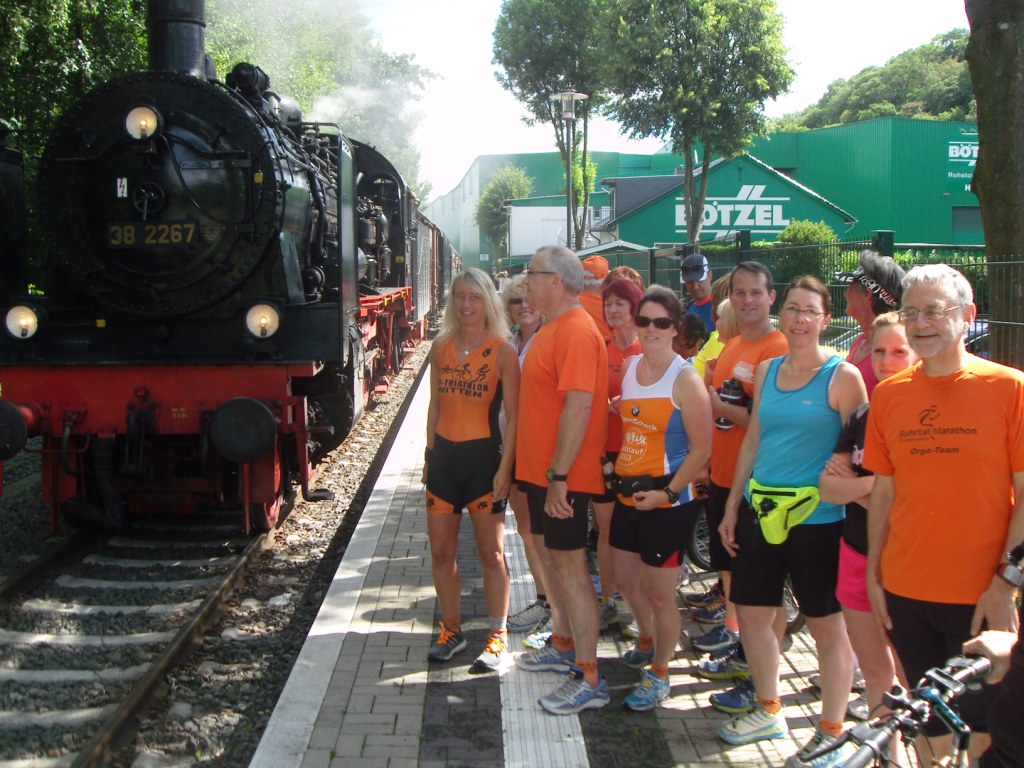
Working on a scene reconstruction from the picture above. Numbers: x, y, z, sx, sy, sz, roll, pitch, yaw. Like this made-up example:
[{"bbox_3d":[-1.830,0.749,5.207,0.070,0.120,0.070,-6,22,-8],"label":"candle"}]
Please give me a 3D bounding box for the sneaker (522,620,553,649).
[{"bbox_3d":[0.168,1.145,5.050,0.270,0.110,0.100,-2,6,-14],"label":"sneaker"}]

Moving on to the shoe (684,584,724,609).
[{"bbox_3d":[1.028,1.079,5.607,0.275,0.110,0.100,-1,6,-5],"label":"shoe"}]

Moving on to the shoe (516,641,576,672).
[{"bbox_3d":[0.160,1.178,4.737,0.300,0.120,0.110,1,6,5],"label":"shoe"}]

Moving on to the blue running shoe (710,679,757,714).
[{"bbox_3d":[0.920,1.232,4.394,0.295,0.120,0.110,-3,7,-28],"label":"blue running shoe"}]

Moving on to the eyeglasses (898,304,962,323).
[{"bbox_3d":[1.134,-0.195,2.947,0.140,0.045,0.140,-6,8,-44],"label":"eyeglasses"}]

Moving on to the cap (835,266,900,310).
[{"bbox_3d":[1.382,-0.380,4.220,0.275,0.120,0.180,21,12,15],"label":"cap"}]

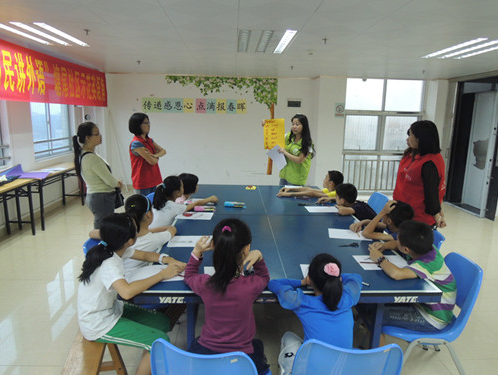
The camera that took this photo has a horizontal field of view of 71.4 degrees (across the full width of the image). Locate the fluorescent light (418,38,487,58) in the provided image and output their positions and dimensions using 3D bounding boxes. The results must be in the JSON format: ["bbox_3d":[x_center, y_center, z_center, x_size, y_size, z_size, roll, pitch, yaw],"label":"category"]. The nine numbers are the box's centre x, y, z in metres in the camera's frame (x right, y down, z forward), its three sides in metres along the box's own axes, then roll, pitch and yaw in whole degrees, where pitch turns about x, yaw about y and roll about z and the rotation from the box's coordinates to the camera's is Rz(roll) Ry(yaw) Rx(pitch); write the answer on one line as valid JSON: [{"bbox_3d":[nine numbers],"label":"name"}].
[{"bbox_3d":[2.524,-1.747,4.342,0.130,0.070,1.200,0,11,-2],"label":"fluorescent light"}]

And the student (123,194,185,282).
[{"bbox_3d":[-0.751,0.558,2.572,0.600,1.060,0.420,-2,12,-13],"label":"student"}]

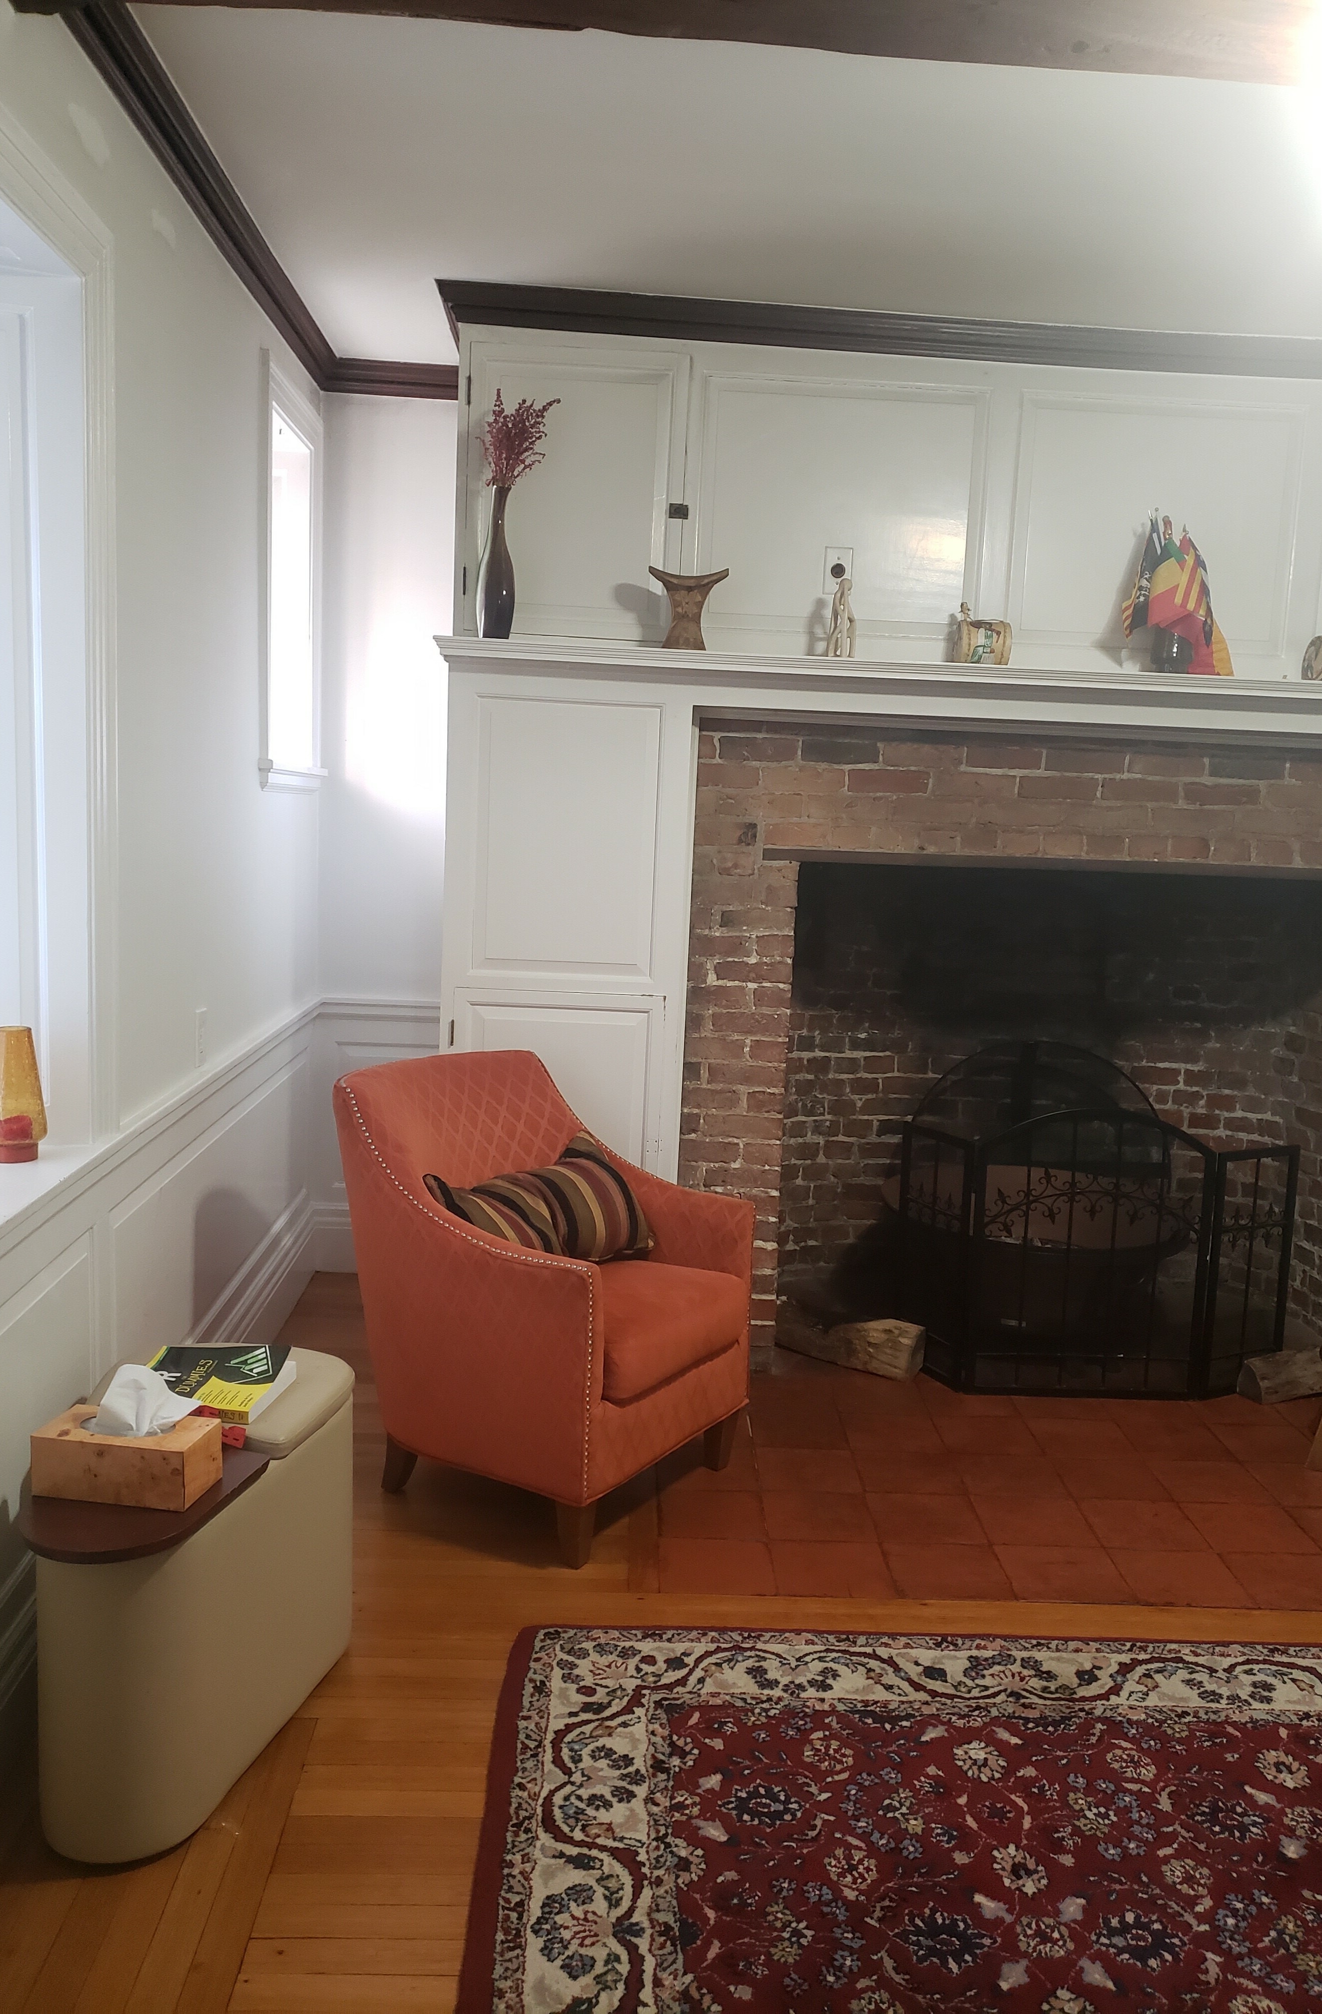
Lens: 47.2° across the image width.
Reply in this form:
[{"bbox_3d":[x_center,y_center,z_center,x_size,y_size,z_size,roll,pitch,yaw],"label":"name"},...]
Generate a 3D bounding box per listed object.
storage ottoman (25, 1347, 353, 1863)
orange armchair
[{"bbox_3d":[-0.738,0.875,2.310,0.417,0.494,0.678,3,8,5],"label":"storage ottoman"},{"bbox_3d":[-0.256,0.580,3.283,0.715,0.867,0.667,8,9,32],"label":"orange armchair"}]

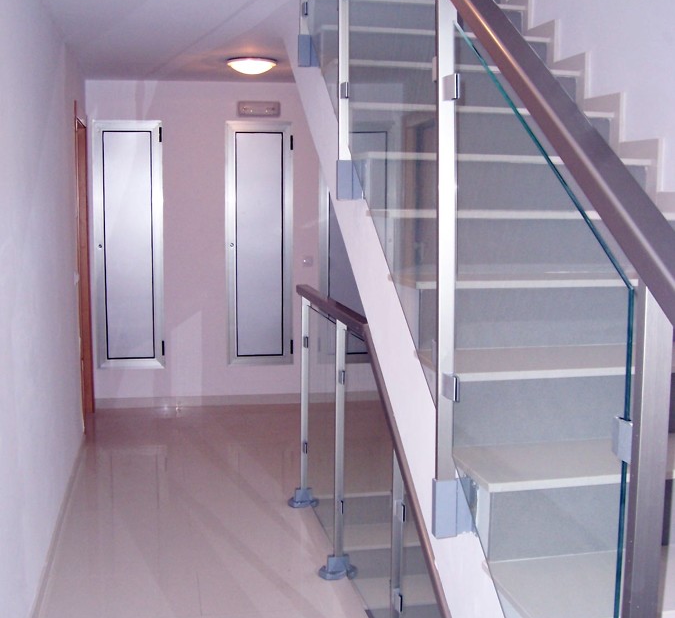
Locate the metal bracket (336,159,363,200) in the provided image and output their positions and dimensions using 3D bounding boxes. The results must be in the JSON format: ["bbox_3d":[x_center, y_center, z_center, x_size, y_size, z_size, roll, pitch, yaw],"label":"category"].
[{"bbox_3d":[0.037,-0.432,2.974,0.086,0.127,0.040,-1,6,-12],"label":"metal bracket"}]

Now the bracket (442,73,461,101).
[{"bbox_3d":[0.241,-0.457,1.833,0.024,0.051,0.055,-1,6,-12],"label":"bracket"}]

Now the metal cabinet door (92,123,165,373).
[{"bbox_3d":[-1.499,-0.450,6.396,0.480,1.788,0.050,-1,6,-9],"label":"metal cabinet door"}]

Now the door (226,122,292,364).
[{"bbox_3d":[-0.568,-0.469,6.535,0.485,1.787,0.050,-1,6,-9],"label":"door"}]

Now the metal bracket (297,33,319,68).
[{"bbox_3d":[-0.125,-1.078,3.712,0.086,0.127,0.040,-1,6,-12],"label":"metal bracket"}]

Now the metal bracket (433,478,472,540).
[{"bbox_3d":[0.258,0.438,1.973,0.086,0.127,0.040,-1,6,-12],"label":"metal bracket"}]

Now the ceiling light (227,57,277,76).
[{"bbox_3d":[-0.533,-1.493,5.495,0.308,0.088,0.308,-1,6,-12],"label":"ceiling light"}]

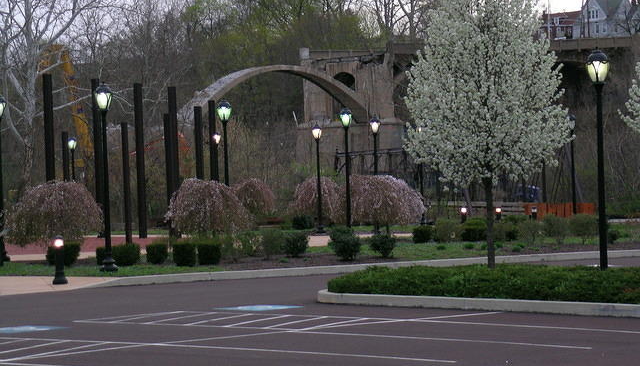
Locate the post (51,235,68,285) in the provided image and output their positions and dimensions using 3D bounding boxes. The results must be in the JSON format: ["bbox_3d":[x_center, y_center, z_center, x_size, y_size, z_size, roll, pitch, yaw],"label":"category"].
[{"bbox_3d":[-5.722,1.706,41.500,0.352,1.100,0.340,-2,1,0],"label":"post"}]

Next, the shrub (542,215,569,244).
[{"bbox_3d":[7.198,1.429,57.621,0.807,0.871,0.807,-2,0,0],"label":"shrub"}]

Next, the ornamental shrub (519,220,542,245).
[{"bbox_3d":[6.444,1.503,57.837,0.734,0.767,0.734,-2,0,0],"label":"ornamental shrub"}]

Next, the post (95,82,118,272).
[{"bbox_3d":[-4.894,-0.126,43.300,0.410,4.319,0.410,-2,0,0],"label":"post"}]

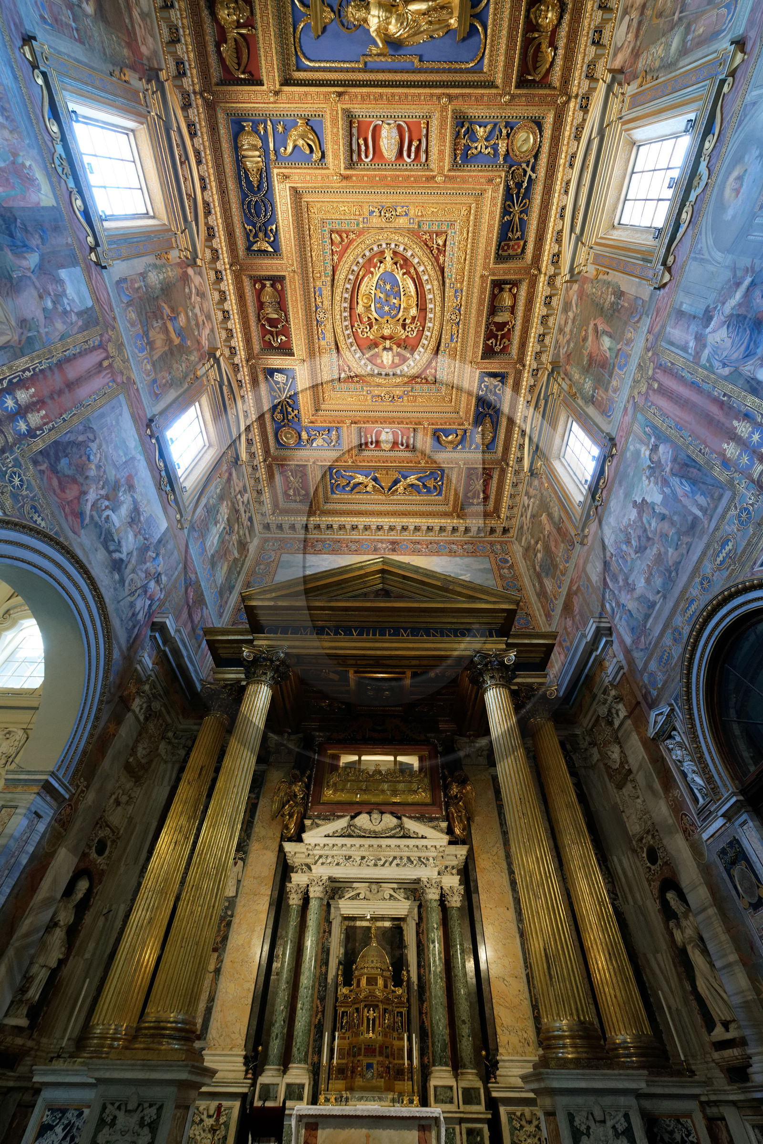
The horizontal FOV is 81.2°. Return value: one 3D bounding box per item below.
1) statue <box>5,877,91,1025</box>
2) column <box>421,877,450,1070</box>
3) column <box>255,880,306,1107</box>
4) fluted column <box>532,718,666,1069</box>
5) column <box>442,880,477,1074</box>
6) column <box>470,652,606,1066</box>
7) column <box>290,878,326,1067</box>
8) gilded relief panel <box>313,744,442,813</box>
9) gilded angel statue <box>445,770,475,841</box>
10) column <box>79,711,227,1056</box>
[{"bbox_3d":[-7.245,8.153,9.759,0.580,2.450,0.700,-6,-51,6],"label":"statue"},{"bbox_3d":[1.203,8.710,9.875,0.480,3.170,0.480,1,-50,0],"label":"column"},{"bbox_3d":[-2.174,9.309,10.138,0.500,3.630,0.500,1,-50,0],"label":"column"},{"bbox_3d":[4.962,6.960,11.164,1.110,7.407,1.110,1,-50,0],"label":"fluted column"},{"bbox_3d":[1.780,9.219,10.286,0.480,3.170,0.480,1,-50,0],"label":"column"},{"bbox_3d":[3.310,5.455,10.422,1.160,8.237,1.160,1,-50,0],"label":"column"},{"bbox_3d":[-1.565,8.671,9.896,0.480,3.170,0.480,1,-50,0],"label":"column"},{"bbox_3d":[-0.127,7.436,15.943,4.468,2.491,0.400,1,-50,0],"label":"gilded relief panel"},{"bbox_3d":[2.281,6.731,12.980,0.660,1.810,0.600,-23,-55,19],"label":"gilded angel statue"},{"bbox_3d":[-5.223,6.826,11.231,1.110,7.431,1.110,1,-50,0],"label":"column"}]

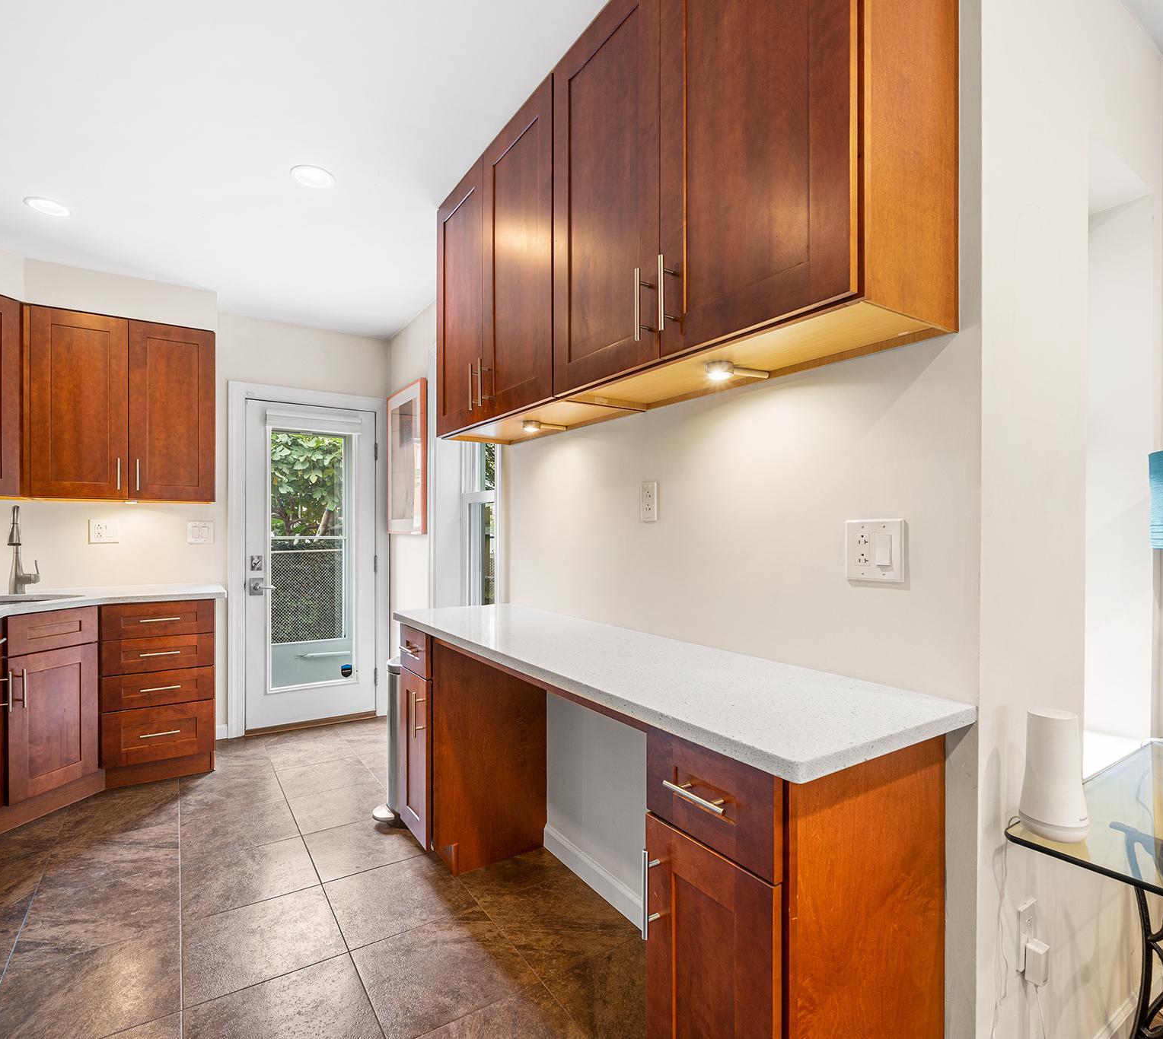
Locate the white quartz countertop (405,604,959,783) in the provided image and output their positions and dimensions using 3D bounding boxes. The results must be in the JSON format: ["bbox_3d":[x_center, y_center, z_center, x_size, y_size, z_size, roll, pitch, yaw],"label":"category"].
[{"bbox_3d":[0.005,0.365,1.714,0.507,0.029,1.795,1,-1,-34],"label":"white quartz countertop"}]

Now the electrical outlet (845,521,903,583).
[{"bbox_3d":[0.610,0.065,1.261,0.012,0.125,0.125,1,-1,-34],"label":"electrical outlet"}]

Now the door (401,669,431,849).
[{"bbox_3d":[-0.598,0.841,2.186,0.020,0.575,0.278,0,-1,-34],"label":"door"}]

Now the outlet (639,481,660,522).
[{"bbox_3d":[0.207,-0.054,1.849,0.010,0.122,0.078,1,-1,-34],"label":"outlet"}]

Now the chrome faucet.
[{"bbox_3d":[-2.654,0.147,2.884,0.115,0.426,0.260,1,-1,-40],"label":"chrome faucet"}]

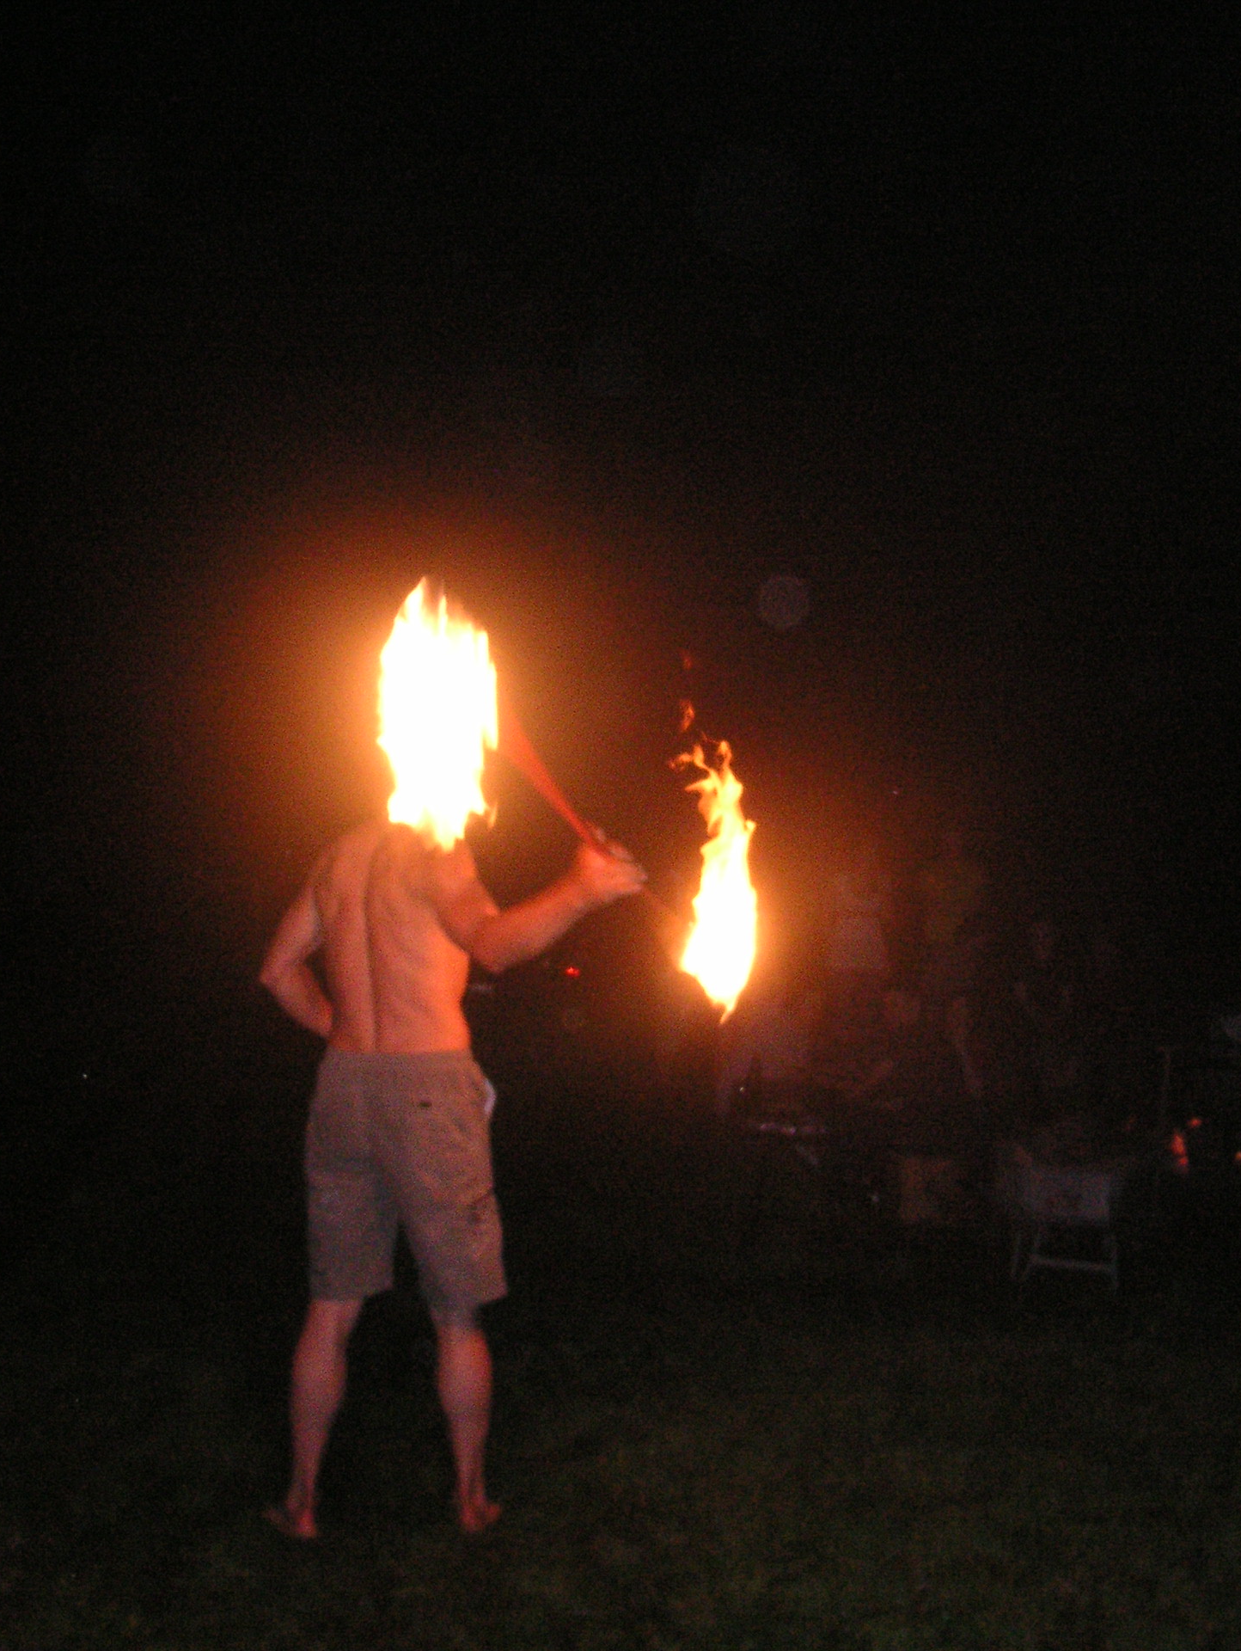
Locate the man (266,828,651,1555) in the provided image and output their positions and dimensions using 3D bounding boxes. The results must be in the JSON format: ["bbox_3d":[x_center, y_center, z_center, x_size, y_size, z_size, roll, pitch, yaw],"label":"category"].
[{"bbox_3d":[-0.370,0.670,5.220,0.840,1.780,0.500,0,-1,10],"label":"man"}]

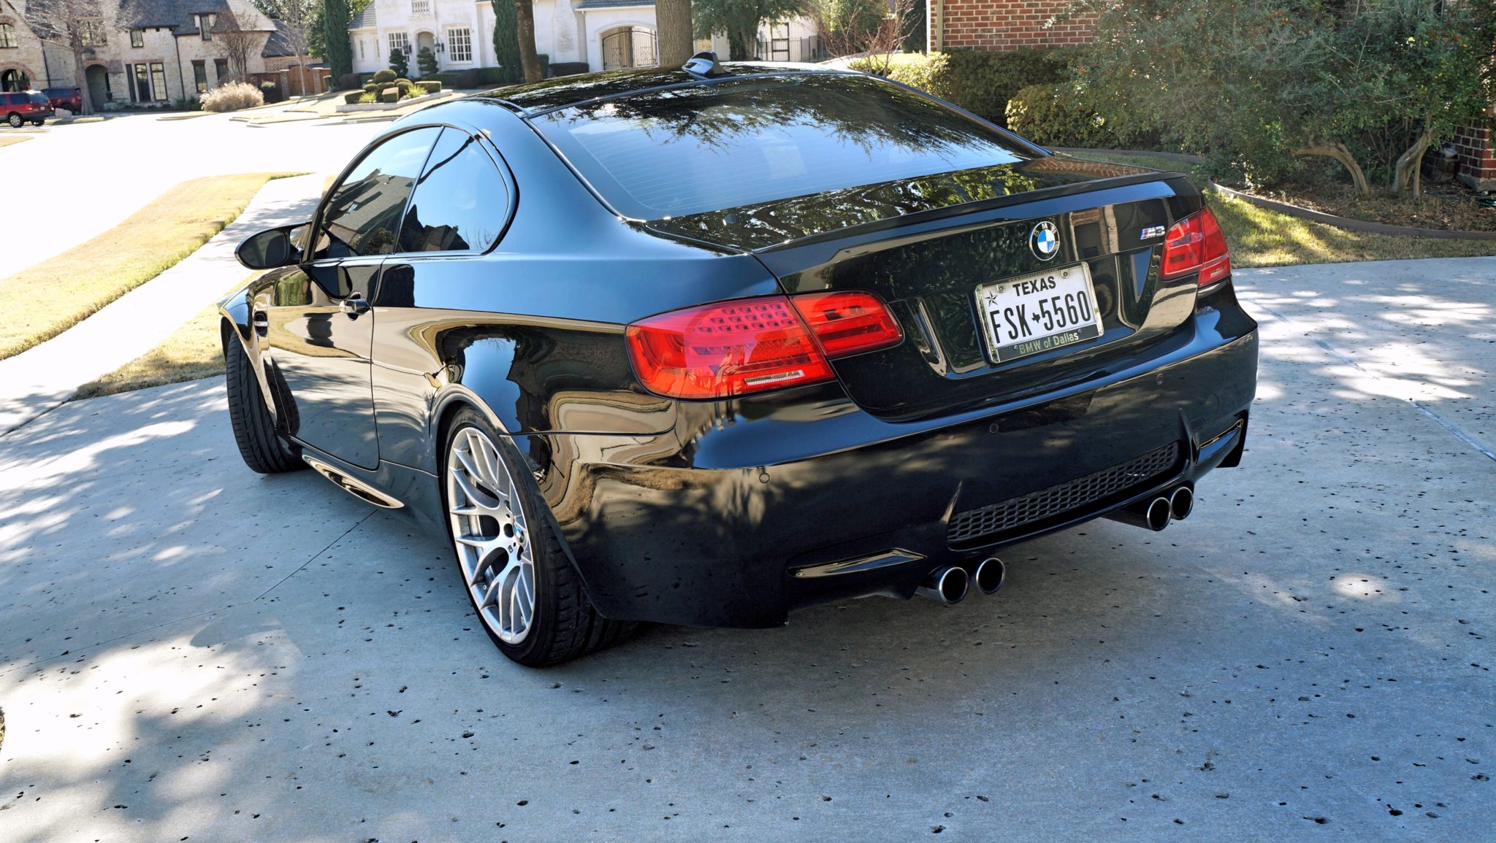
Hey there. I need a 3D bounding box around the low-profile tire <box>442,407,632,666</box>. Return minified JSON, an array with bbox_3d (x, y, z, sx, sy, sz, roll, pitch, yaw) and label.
[{"bbox_3d":[-0.491,0.237,3.035,0.270,0.662,0.662,-15,15,-30],"label":"low-profile tire"}]

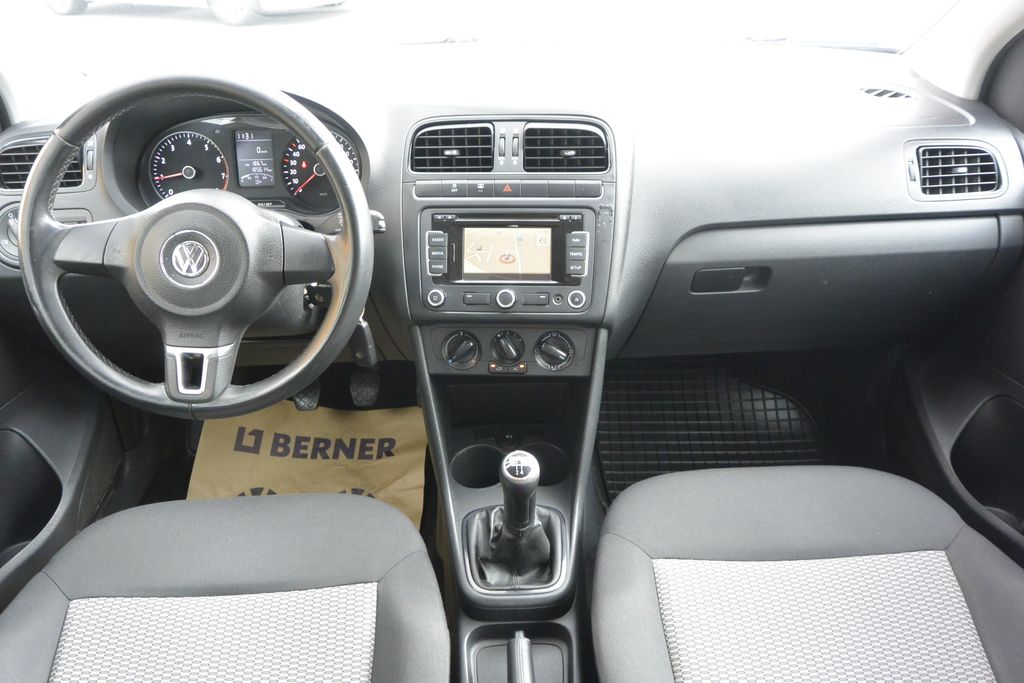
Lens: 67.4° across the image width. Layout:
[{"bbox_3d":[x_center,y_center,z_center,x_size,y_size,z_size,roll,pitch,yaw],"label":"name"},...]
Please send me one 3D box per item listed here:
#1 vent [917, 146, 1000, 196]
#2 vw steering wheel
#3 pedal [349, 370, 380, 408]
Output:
[{"bbox_3d":[0.560,-0.213,0.963,0.106,0.060,0.032,-2,11,-4],"label":"vent"},{"bbox_3d":[-0.333,-0.102,0.835,0.370,0.370,0.095,-1,5,-1],"label":"vw steering wheel"},{"bbox_3d":[-0.270,0.088,1.405,0.056,0.066,0.030,-1,-6,0],"label":"pedal"}]

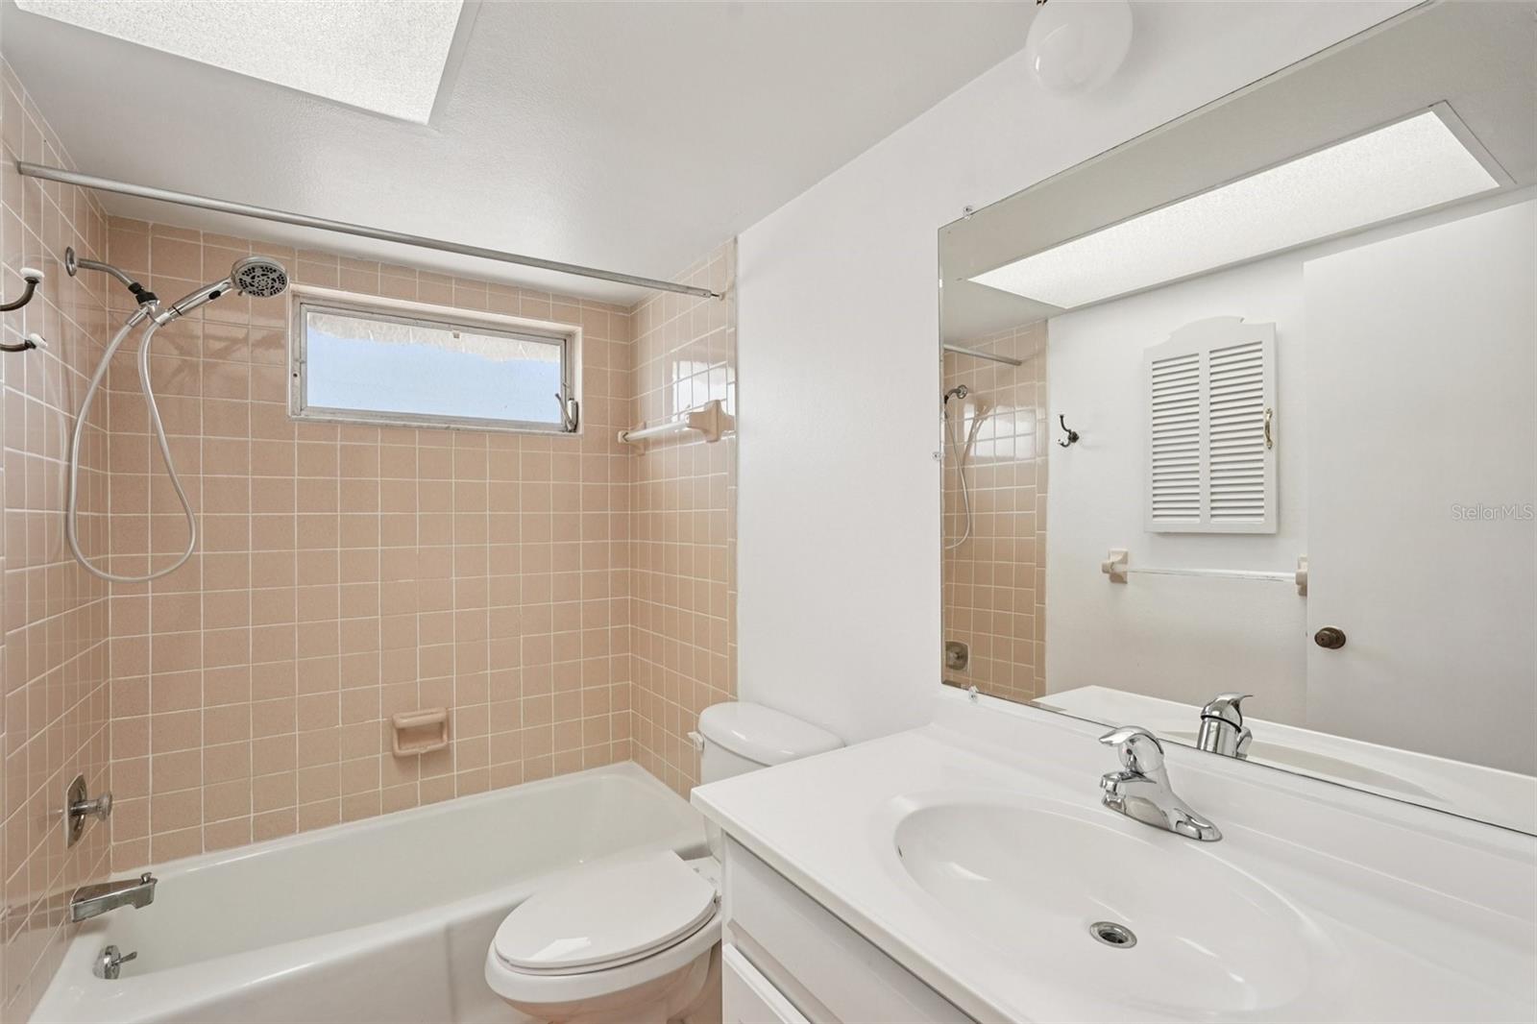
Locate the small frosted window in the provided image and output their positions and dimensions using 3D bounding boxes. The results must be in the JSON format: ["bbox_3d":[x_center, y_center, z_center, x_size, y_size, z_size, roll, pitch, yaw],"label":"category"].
[{"bbox_3d":[-1.101,-0.482,2.351,0.878,0.373,0.070,0,0,-34],"label":"small frosted window"}]

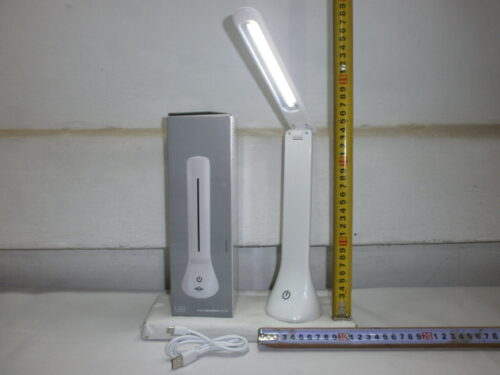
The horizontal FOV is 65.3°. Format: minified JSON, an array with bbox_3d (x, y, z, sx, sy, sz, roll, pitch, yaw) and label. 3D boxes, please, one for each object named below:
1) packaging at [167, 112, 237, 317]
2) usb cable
[{"bbox_3d":[-0.061,0.036,0.524,0.080,0.256,0.067,0,5,3],"label":"packaging"},{"bbox_3d":[-0.050,0.185,0.456,0.097,0.021,0.061,0,5,0],"label":"usb cable"}]

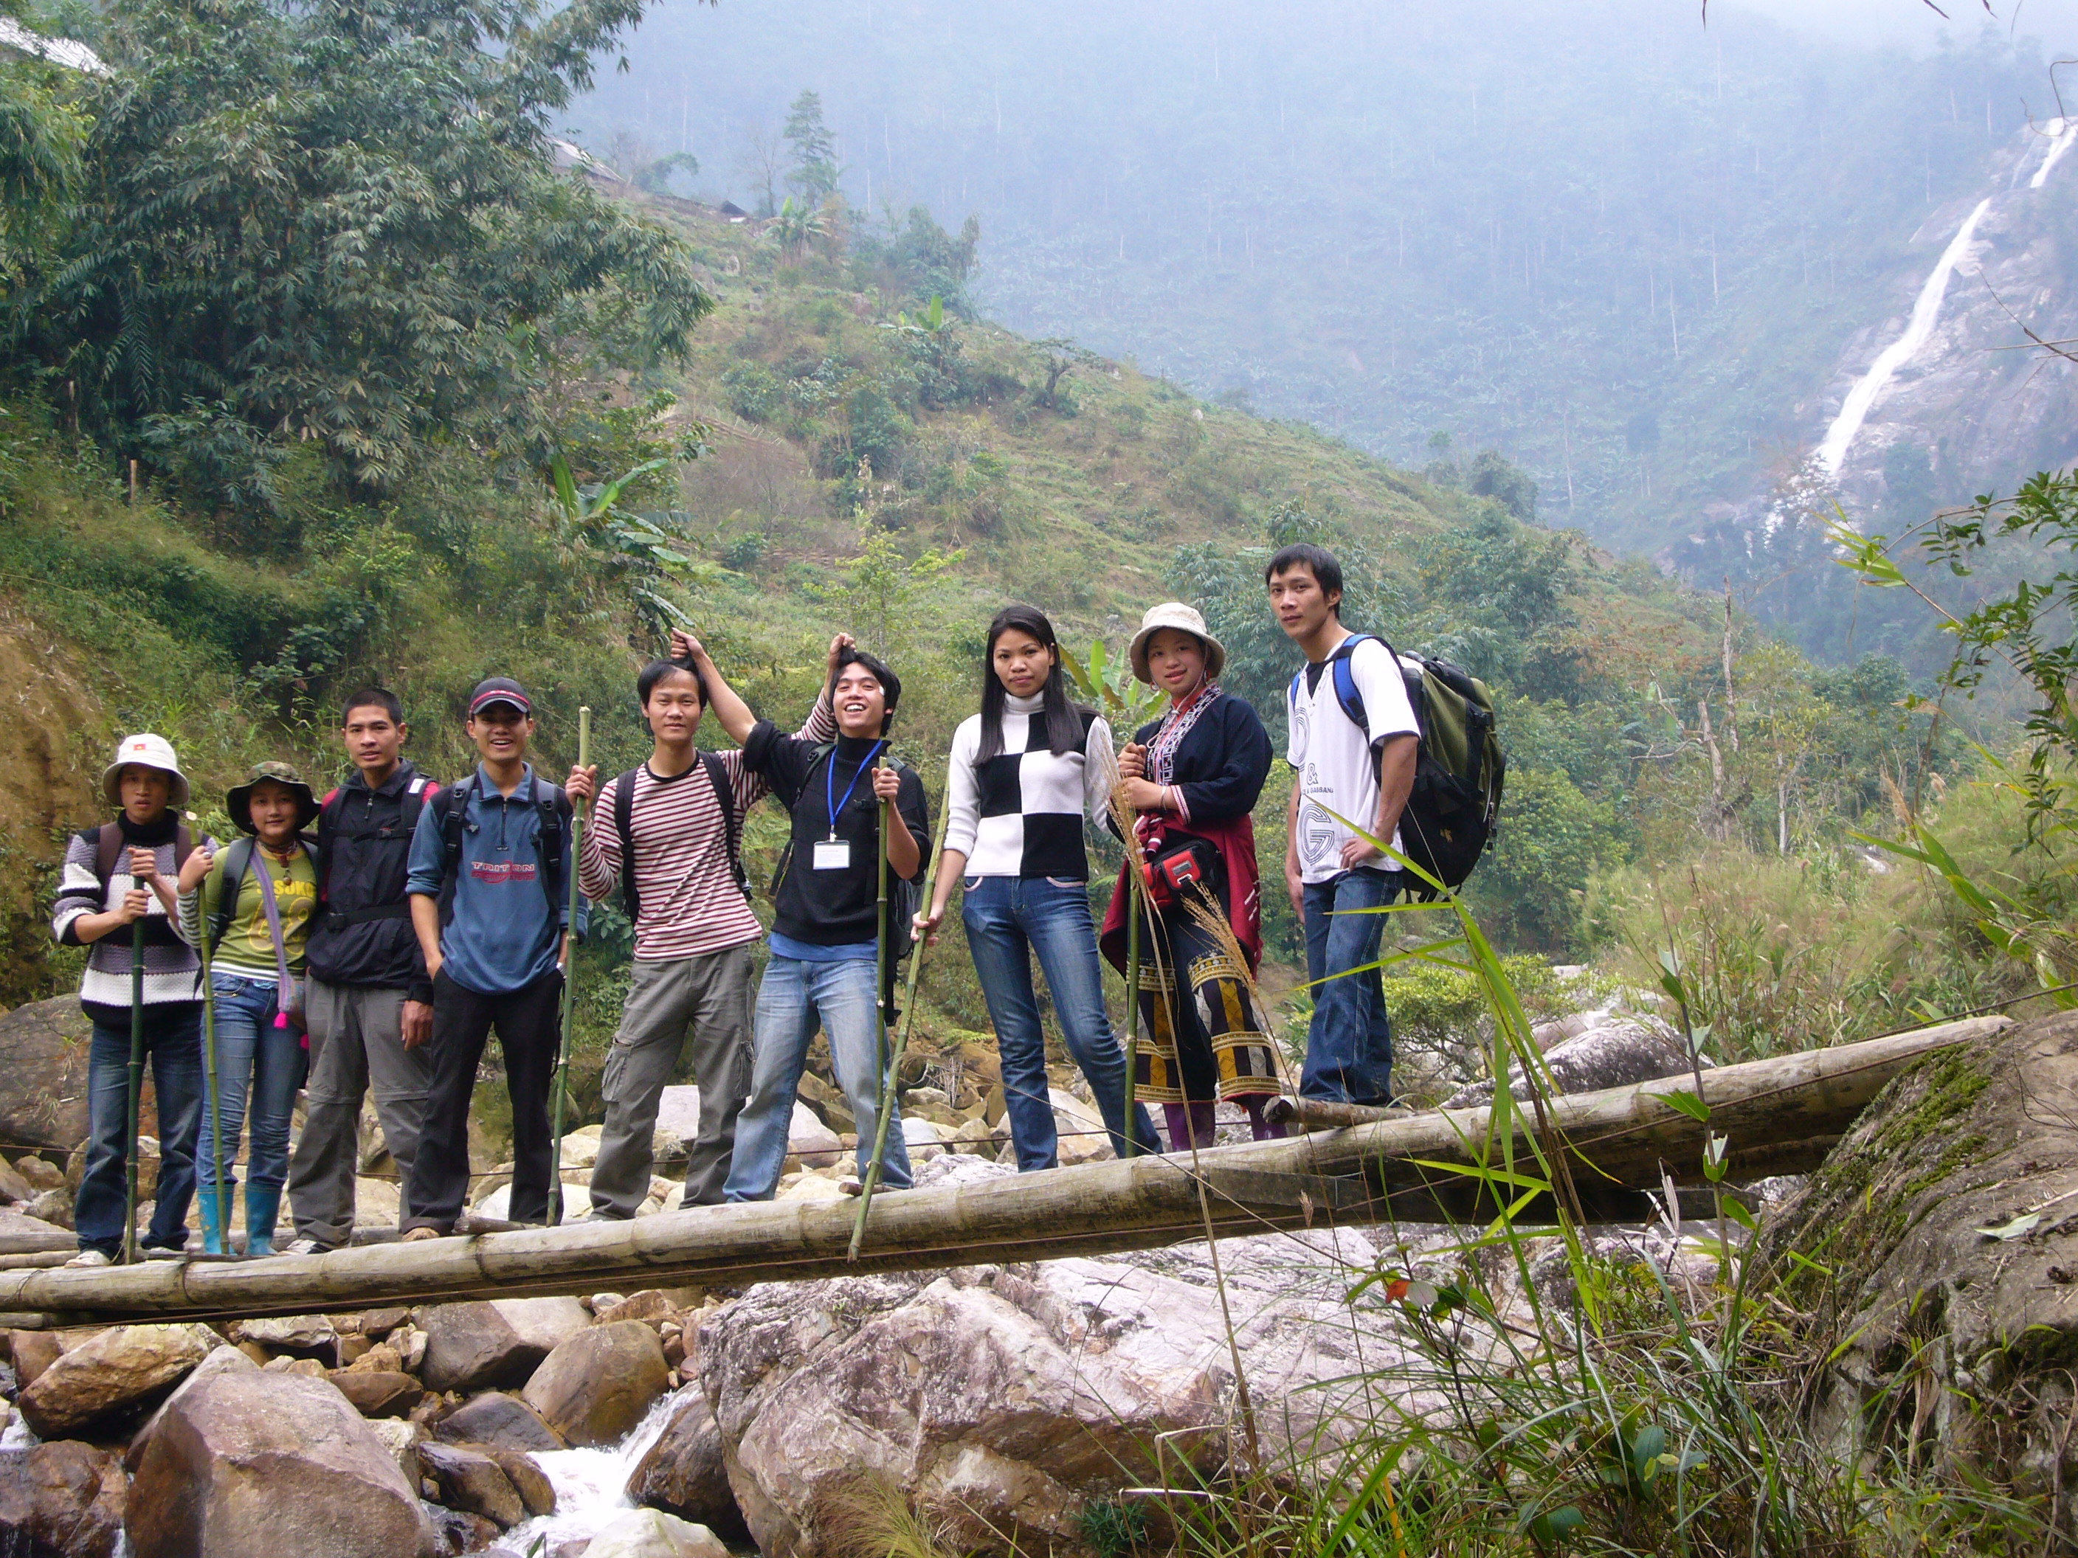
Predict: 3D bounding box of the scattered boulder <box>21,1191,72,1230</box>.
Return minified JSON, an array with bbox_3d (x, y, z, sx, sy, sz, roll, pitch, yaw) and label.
[{"bbox_3d":[-4.186,1.830,16.000,0.250,0.190,0.220,0,1,0],"label":"scattered boulder"}]

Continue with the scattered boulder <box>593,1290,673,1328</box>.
[{"bbox_3d":[-1.521,1.984,14.200,0.310,0.170,0.260,0,1,0],"label":"scattered boulder"}]

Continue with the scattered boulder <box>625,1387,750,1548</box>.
[{"bbox_3d":[-1.105,2.171,12.000,0.420,0.500,0.460,0,1,0],"label":"scattered boulder"}]

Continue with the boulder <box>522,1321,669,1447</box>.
[{"bbox_3d":[-1.512,2.068,12.900,0.500,0.430,0.440,0,1,0],"label":"boulder"}]

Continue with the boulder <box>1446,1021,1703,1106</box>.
[{"bbox_3d":[2.609,1.433,18.500,1.300,0.520,1.000,0,1,0],"label":"boulder"}]

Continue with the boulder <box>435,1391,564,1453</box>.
[{"bbox_3d":[-1.784,2.133,12.500,0.430,0.230,0.350,0,1,0],"label":"boulder"}]

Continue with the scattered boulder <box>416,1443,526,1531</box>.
[{"bbox_3d":[-1.755,2.182,11.700,0.340,0.270,0.310,0,1,0],"label":"scattered boulder"}]

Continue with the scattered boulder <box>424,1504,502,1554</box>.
[{"bbox_3d":[-1.801,2.343,11.800,0.260,0.170,0.220,0,1,0],"label":"scattered boulder"}]

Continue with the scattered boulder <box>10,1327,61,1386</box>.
[{"bbox_3d":[-3.417,1.974,12.900,0.210,0.230,0.220,0,1,0],"label":"scattered boulder"}]

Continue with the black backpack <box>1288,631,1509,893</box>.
[{"bbox_3d":[1.041,-0.040,10.950,0.470,0.750,0.390,-1,1,-33],"label":"black backpack"}]

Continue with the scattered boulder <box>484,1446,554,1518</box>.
[{"bbox_3d":[-1.642,2.214,11.900,0.250,0.240,0.260,0,1,0],"label":"scattered boulder"}]

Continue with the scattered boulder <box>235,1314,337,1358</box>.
[{"bbox_3d":[-2.772,2.044,13.900,0.370,0.170,0.280,0,1,0],"label":"scattered boulder"}]

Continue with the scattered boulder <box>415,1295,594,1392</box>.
[{"bbox_3d":[-1.861,1.963,13.200,0.620,0.380,0.500,0,1,0],"label":"scattered boulder"}]

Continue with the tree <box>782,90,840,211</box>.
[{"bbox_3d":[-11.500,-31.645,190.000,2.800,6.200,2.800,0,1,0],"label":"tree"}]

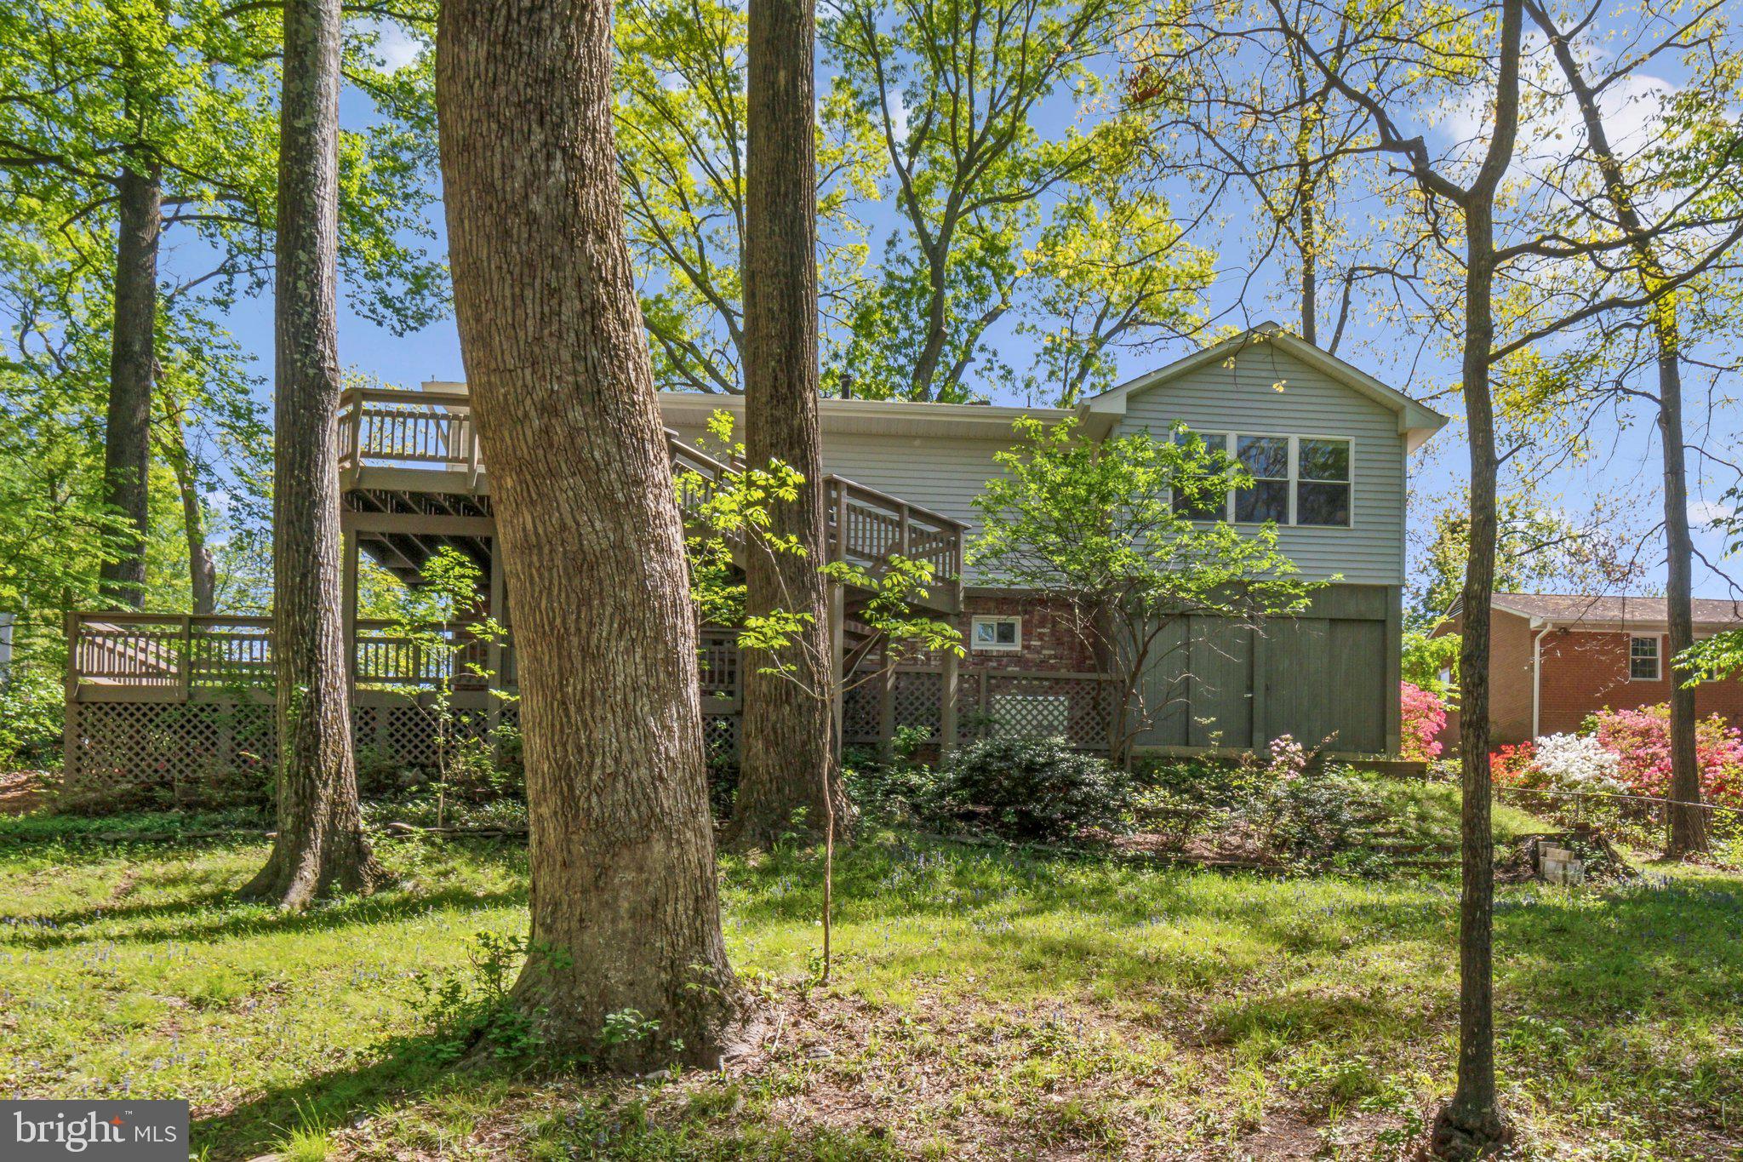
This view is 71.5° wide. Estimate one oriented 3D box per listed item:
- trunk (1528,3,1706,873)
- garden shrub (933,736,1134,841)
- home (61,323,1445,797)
[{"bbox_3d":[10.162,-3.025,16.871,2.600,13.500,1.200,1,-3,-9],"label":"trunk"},{"bbox_3d":[1.720,2.178,12.900,2.050,1.050,1.600,1,-3,-9],"label":"garden shrub"},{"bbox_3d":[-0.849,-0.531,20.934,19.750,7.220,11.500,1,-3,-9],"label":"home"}]

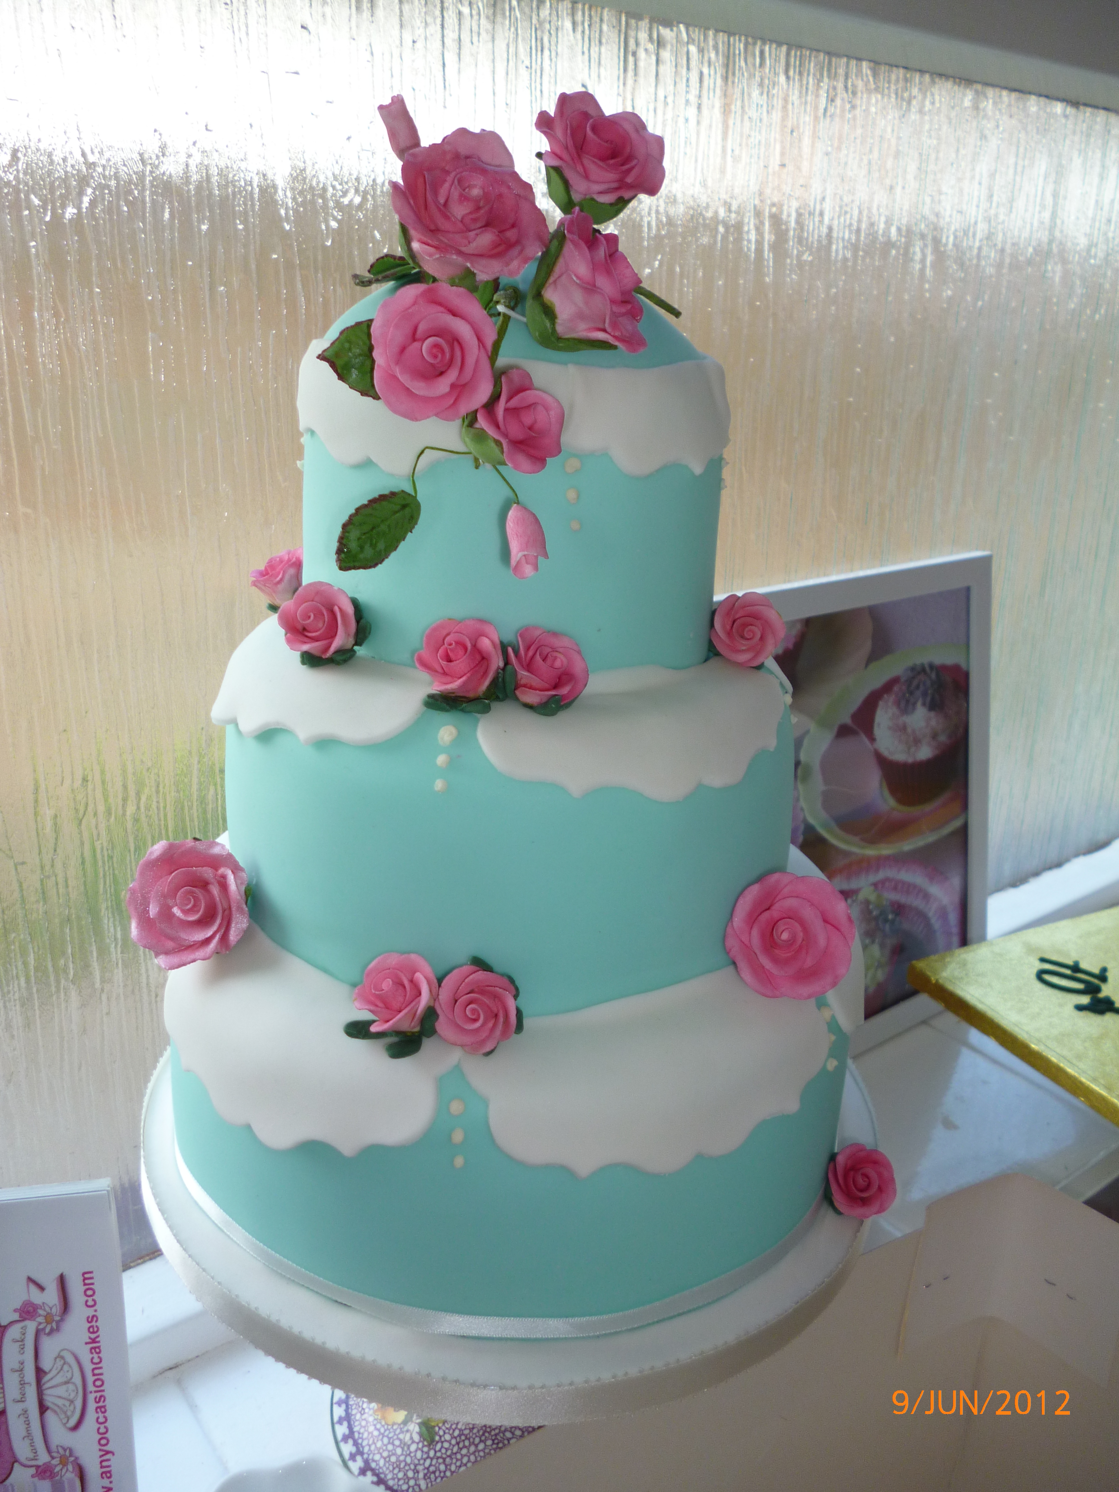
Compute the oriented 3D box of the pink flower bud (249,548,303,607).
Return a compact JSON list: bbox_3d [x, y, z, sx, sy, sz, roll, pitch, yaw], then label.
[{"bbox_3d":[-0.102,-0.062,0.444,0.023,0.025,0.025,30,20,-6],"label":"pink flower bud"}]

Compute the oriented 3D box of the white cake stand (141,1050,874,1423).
[{"bbox_3d":[-0.019,0.153,0.524,0.306,0.018,0.306,3,21,0],"label":"white cake stand"}]

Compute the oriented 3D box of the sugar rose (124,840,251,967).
[{"bbox_3d":[-0.143,0.061,0.462,0.047,0.049,0.033,-1,-12,-9],"label":"sugar rose"}]

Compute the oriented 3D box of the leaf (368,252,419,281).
[{"bbox_3d":[-0.061,-0.176,0.443,0.024,0.008,0.018,12,40,12],"label":"leaf"}]

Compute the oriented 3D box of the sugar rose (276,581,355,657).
[{"bbox_3d":[-0.087,-0.045,0.433,0.029,0.028,0.023,5,-14,7],"label":"sugar rose"}]

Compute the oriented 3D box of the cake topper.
[{"bbox_3d":[-0.022,-0.142,0.418,0.121,0.160,0.110,3,22,0],"label":"cake topper"}]

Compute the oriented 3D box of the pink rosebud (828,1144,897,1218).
[{"bbox_3d":[0.113,0.162,0.448,0.026,0.027,0.020,1,0,-6],"label":"pink rosebud"}]

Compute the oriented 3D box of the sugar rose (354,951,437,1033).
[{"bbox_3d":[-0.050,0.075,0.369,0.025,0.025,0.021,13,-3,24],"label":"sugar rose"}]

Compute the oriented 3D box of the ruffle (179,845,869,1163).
[{"bbox_3d":[-0.013,0.064,0.489,0.281,0.039,0.281,3,21,0],"label":"ruffle"}]

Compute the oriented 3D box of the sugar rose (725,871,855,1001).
[{"bbox_3d":[0.078,0.064,0.407,0.043,0.043,0.025,3,0,-1],"label":"sugar rose"}]

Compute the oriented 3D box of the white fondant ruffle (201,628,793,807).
[{"bbox_3d":[-0.020,-0.035,0.451,0.214,0.031,0.214,3,21,0],"label":"white fondant ruffle"}]

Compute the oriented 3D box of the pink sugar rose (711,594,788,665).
[{"bbox_3d":[0.073,-0.045,0.469,0.029,0.029,0.022,3,-5,2],"label":"pink sugar rose"}]

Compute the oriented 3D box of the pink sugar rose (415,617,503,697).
[{"bbox_3d":[-0.034,-0.030,0.412,0.029,0.027,0.024,8,-21,14],"label":"pink sugar rose"}]

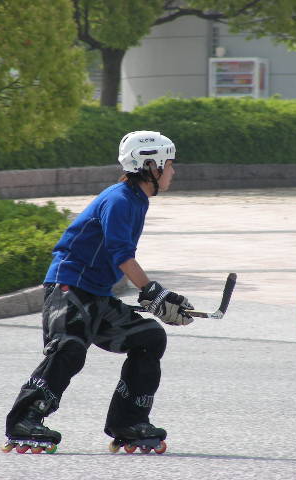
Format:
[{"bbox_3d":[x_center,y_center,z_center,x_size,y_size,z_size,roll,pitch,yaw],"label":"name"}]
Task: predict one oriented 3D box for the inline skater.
[{"bbox_3d":[-0.243,0.257,34.400,0.930,1.580,0.580,0,0,3],"label":"inline skater"}]

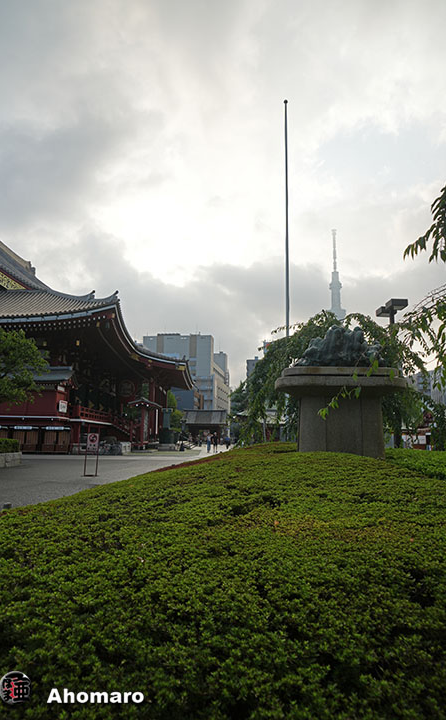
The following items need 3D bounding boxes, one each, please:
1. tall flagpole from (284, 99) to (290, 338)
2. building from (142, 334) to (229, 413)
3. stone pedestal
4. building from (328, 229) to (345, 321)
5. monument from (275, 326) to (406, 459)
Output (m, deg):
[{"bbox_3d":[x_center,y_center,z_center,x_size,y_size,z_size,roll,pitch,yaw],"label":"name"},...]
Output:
[{"bbox_3d":[3.080,-4.232,22.972,0.150,18.281,0.150,1,-9,0],"label":"tall flagpole"},{"bbox_3d":[-15.479,16.910,242.654,30.900,45.919,64.900,-1,-9,8],"label":"building"},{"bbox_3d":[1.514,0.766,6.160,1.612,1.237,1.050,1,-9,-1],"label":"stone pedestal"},{"bbox_3d":[337.749,-87.158,1418.613,68.000,634.000,66.000,-1,-9,13],"label":"building"},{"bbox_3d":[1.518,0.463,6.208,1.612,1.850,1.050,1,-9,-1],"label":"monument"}]

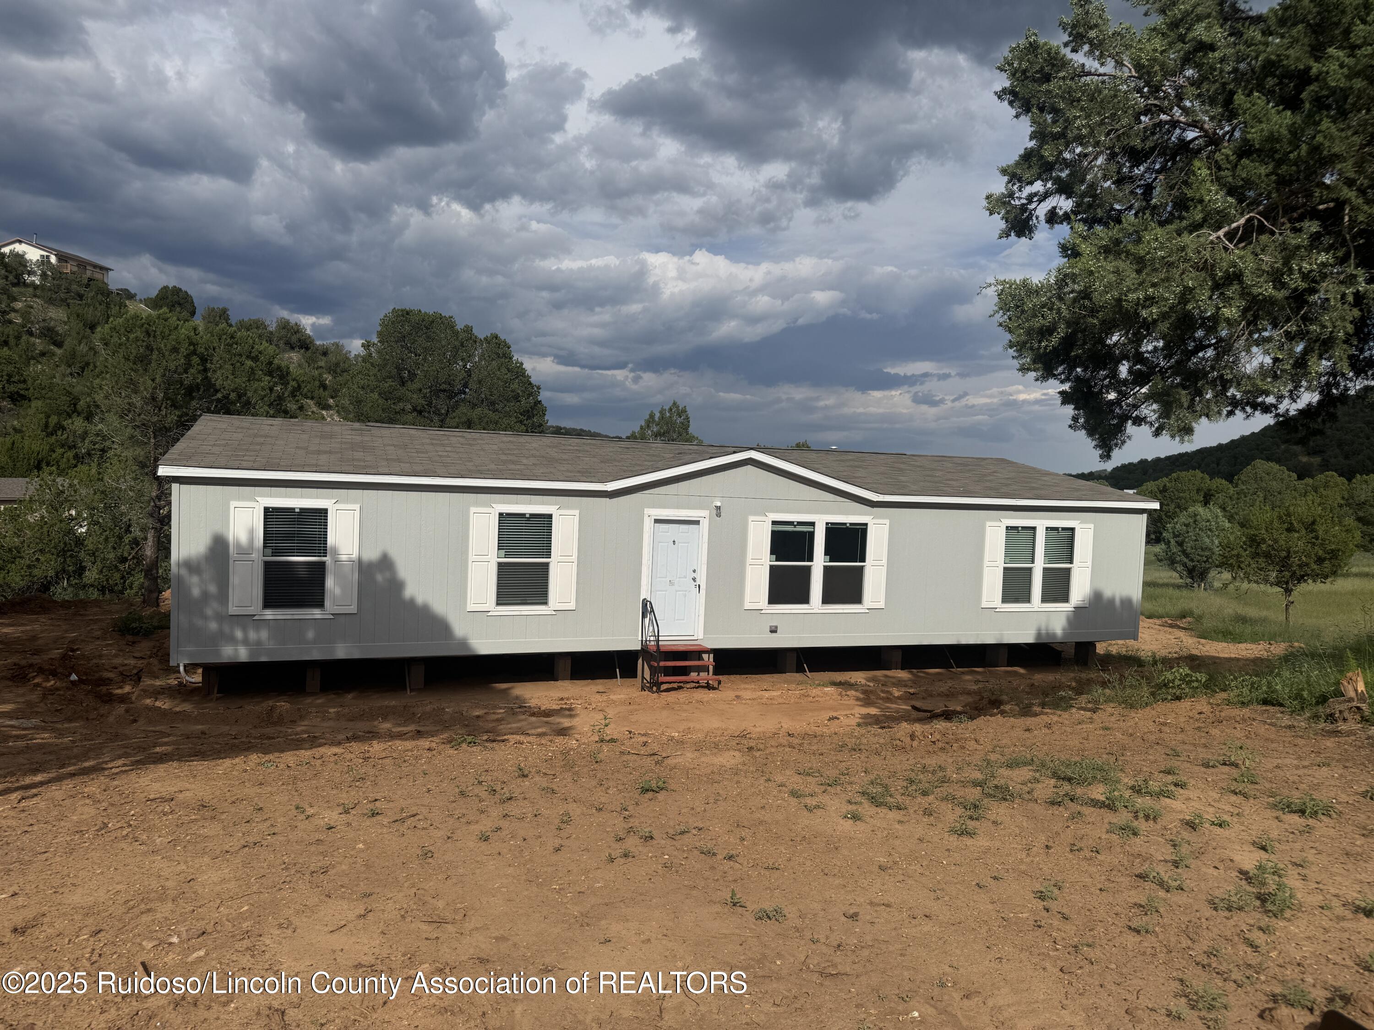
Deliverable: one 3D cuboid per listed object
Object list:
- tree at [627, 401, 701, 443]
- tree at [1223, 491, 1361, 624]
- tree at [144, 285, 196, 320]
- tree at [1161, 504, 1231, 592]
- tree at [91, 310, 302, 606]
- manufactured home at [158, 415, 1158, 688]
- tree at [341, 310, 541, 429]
[{"bbox_3d":[-1.216,-2.118,48.180,4.600,7.300,4.600,2,3,-2],"label":"tree"},{"bbox_3d":[17.564,1.266,27.897,3.700,3.950,3.700,4,3,32],"label":"tree"},{"bbox_3d":[-56.836,-22.983,105.118,5.200,4.800,5.200,1,3,-29],"label":"tree"},{"bbox_3d":[18.033,1.183,34.076,2.750,3.100,2.750,4,3,28],"label":"tree"},{"bbox_3d":[-11.128,-1.229,21.465,4.500,6.700,4.500,1,3,-27],"label":"tree"},{"bbox_3d":[-0.528,0.435,20.133,17.430,4.090,9.200,1,3,-20],"label":"manufactured home"},{"bbox_3d":[-9.472,-3.219,36.226,7.400,9.200,7.400,2,3,-15],"label":"tree"}]

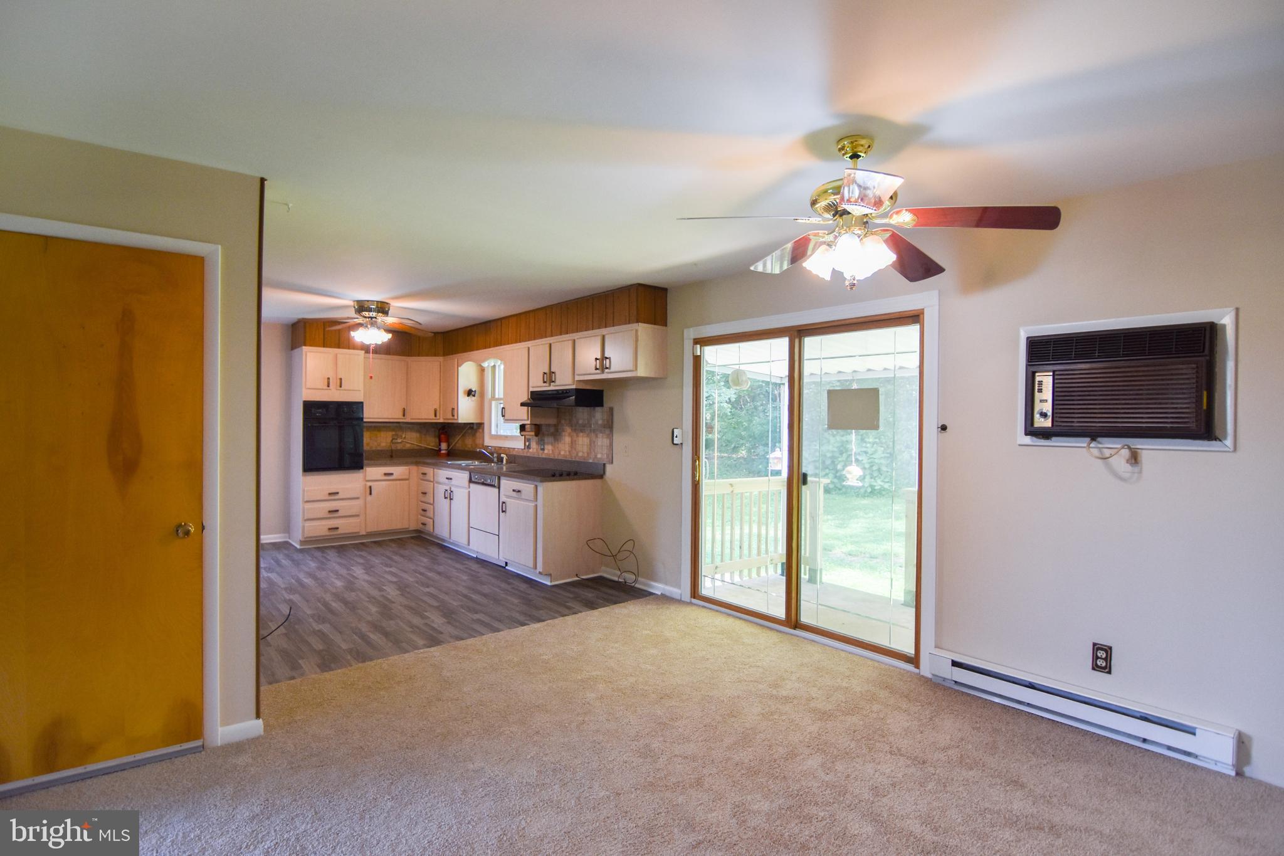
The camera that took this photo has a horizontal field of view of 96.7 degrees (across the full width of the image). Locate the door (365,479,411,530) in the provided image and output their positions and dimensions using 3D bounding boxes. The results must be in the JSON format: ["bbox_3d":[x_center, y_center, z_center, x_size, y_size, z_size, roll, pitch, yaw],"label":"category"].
[{"bbox_3d":[-2.893,0.891,6.507,0.480,0.562,0.030,1,0,-42],"label":"door"}]

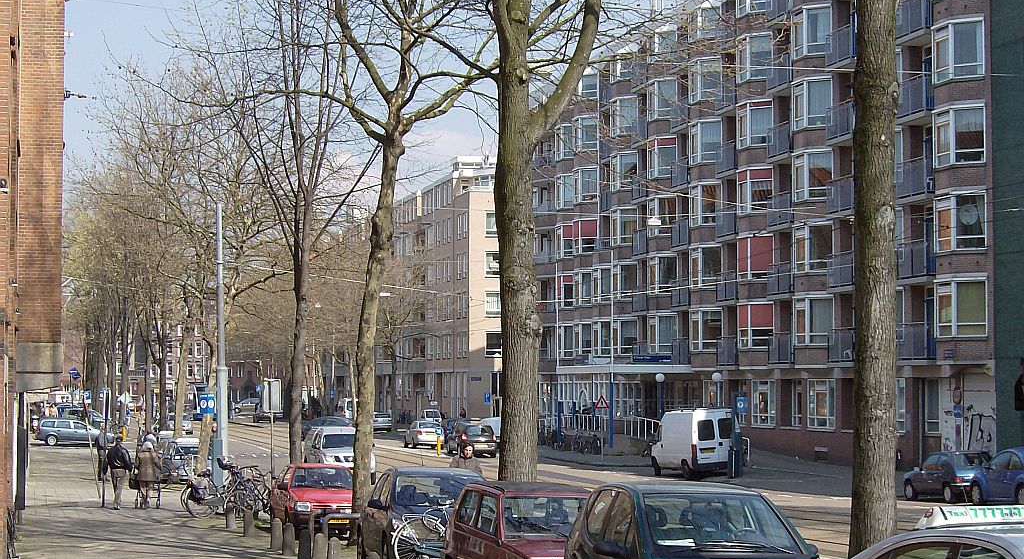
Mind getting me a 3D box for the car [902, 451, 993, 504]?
[{"bbox_3d":[12.500,5.607,58.700,1.620,1.400,3.800,1,-3,-14],"label":"car"}]

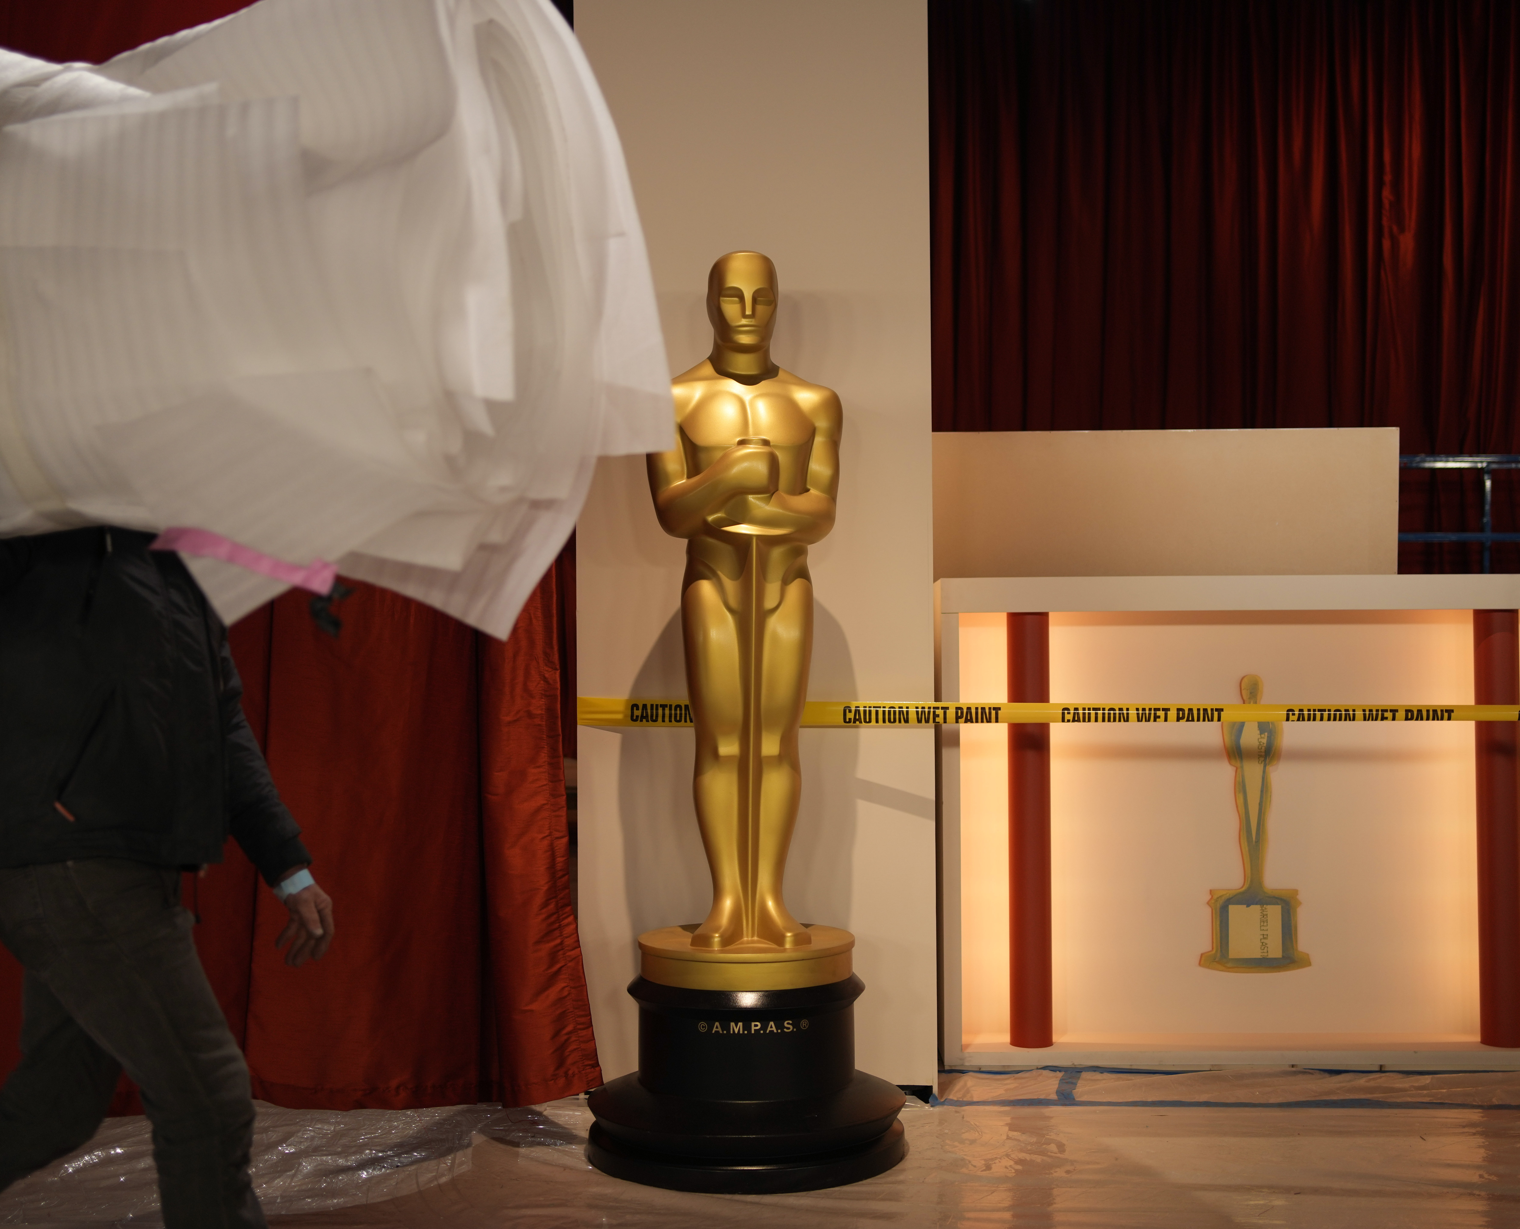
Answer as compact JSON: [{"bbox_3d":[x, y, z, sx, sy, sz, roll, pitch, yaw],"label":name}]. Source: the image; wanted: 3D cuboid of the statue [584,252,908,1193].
[{"bbox_3d":[-0.040,0.223,4.725,0.835,2.348,0.835,0,-2,-5],"label":"statue"}]

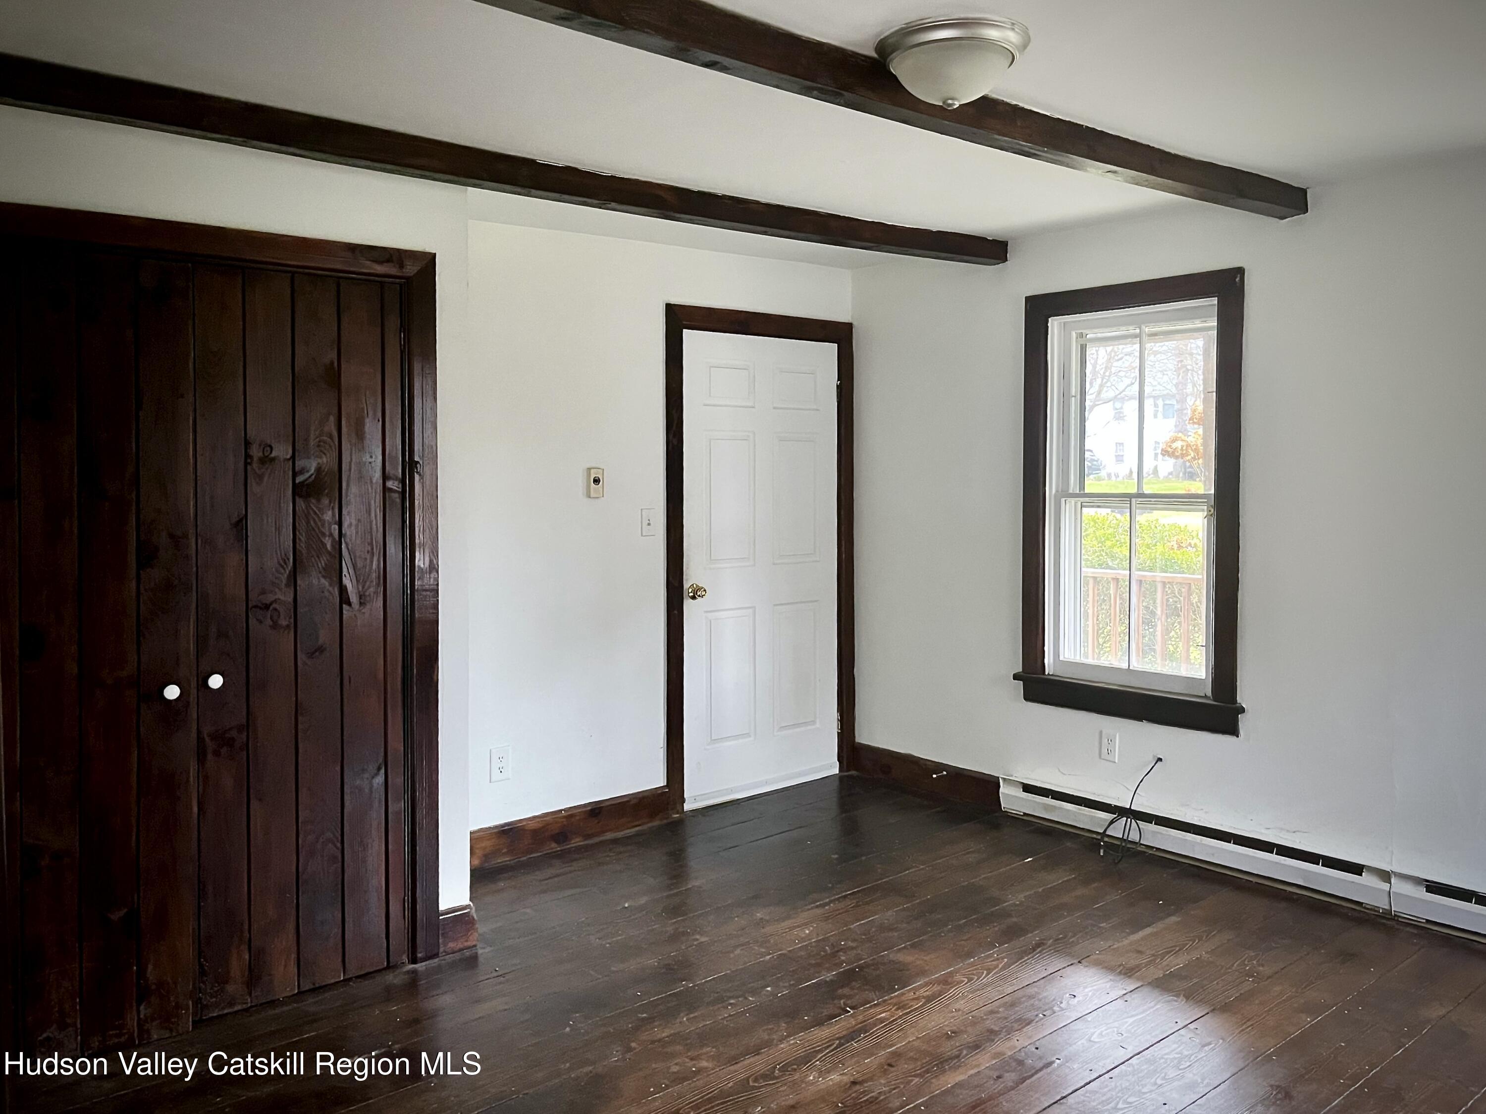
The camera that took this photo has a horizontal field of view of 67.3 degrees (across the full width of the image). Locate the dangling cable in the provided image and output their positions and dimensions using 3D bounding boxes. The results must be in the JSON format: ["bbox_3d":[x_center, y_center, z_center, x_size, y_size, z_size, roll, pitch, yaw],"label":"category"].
[{"bbox_3d":[1.449,0.923,4.179,0.165,0.370,0.190,-4,5,-40],"label":"dangling cable"}]

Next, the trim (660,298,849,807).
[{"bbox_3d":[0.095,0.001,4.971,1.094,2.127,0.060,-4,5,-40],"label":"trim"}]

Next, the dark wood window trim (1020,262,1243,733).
[{"bbox_3d":[1.432,-0.200,4.194,0.060,1.631,0.965,-4,5,-40],"label":"dark wood window trim"}]

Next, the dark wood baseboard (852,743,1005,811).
[{"bbox_3d":[0.811,0.981,5.056,0.022,0.144,0.875,-4,5,-40],"label":"dark wood baseboard"}]

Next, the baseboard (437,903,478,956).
[{"bbox_3d":[-0.863,1.123,3.381,0.122,0.138,0.025,-4,5,-40],"label":"baseboard"}]

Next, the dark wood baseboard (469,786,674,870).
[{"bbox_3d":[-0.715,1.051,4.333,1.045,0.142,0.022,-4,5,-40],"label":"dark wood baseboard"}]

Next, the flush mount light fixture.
[{"bbox_3d":[0.441,-1.009,2.357,0.322,0.128,0.322,-1,4,0],"label":"flush mount light fixture"}]

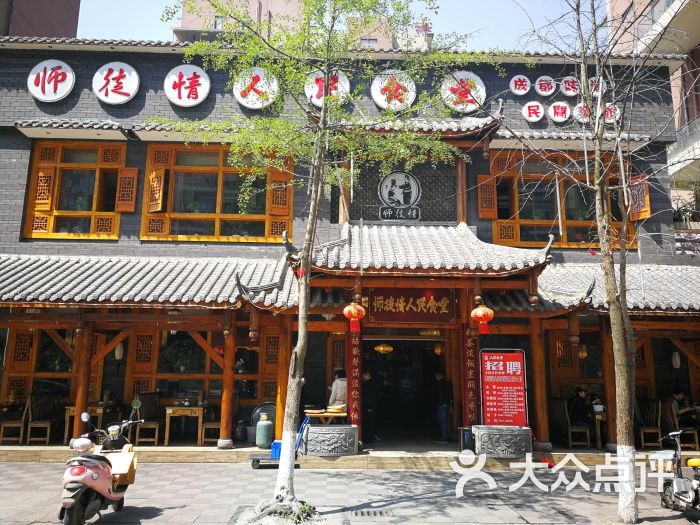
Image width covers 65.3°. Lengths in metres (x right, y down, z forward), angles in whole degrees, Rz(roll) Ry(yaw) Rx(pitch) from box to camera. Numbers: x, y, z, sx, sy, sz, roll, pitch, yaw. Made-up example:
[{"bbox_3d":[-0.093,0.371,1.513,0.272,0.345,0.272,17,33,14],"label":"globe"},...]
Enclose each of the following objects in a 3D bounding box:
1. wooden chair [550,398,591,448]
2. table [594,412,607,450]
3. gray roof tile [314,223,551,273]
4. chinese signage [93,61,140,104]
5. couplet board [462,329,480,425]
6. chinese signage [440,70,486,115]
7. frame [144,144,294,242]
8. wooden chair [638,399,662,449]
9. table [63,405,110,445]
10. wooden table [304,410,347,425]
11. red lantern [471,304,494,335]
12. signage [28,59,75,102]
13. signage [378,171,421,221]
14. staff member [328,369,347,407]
[{"bbox_3d":[4.593,3.359,11.343,0.520,0.960,0.450,2,-11,-7],"label":"wooden chair"},{"bbox_3d":[5.233,3.442,11.380,0.752,0.714,1.200,1,-11,-2],"label":"table"},{"bbox_3d":[1.358,-0.390,11.957,5.086,1.646,2.558,1,-11,-2],"label":"gray roof tile"},{"bbox_3d":[-5.746,-4.383,13.440,1.112,1.114,0.110,1,-11,-2],"label":"chinese signage"},{"bbox_3d":[2.489,2.318,11.163,0.330,2.030,0.090,1,-11,-2],"label":"couplet board"},{"bbox_3d":[2.835,-4.253,13.702,1.167,1.167,0.120,1,-11,-2],"label":"chinese signage"},{"bbox_3d":[-3.207,-1.722,13.356,3.629,2.486,0.160,1,-11,-2],"label":"frame"},{"bbox_3d":[6.440,3.486,11.903,0.500,1.020,0.450,1,-11,-2],"label":"wooden chair"},{"bbox_3d":[-5.606,3.489,11.788,0.790,0.750,0.780,1,-11,-2],"label":"table"},{"bbox_3d":[-0.477,3.459,11.191,0.850,0.680,0.650,1,-11,-2],"label":"wooden table"},{"bbox_3d":[2.588,1.108,10.632,0.430,0.550,0.430,1,-11,-2],"label":"red lantern"},{"bbox_3d":[-7.312,-4.437,13.402,1.112,1.106,0.110,1,-11,-2],"label":"signage"},{"bbox_3d":[1.244,-1.688,13.710,1.060,1.300,0.060,1,-11,-2],"label":"signage"},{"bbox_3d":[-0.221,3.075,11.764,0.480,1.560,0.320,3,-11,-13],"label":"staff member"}]

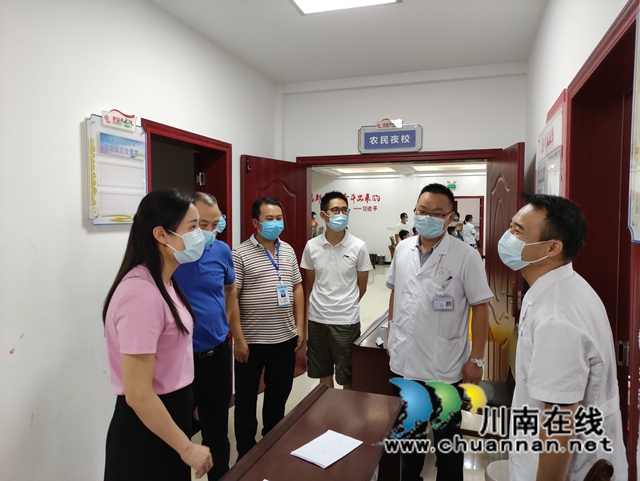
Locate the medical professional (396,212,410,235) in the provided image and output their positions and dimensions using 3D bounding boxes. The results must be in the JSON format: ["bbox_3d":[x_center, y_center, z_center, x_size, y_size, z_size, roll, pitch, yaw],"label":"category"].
[{"bbox_3d":[2.076,0.116,11.500,0.330,1.640,0.460,1,3,17],"label":"medical professional"}]

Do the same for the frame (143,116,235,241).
[{"bbox_3d":[-0.947,0.327,3.255,0.200,2.120,1.040,2,3,19],"label":"frame"}]

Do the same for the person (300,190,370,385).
[{"bbox_3d":[0.105,0.548,3.030,0.510,1.720,0.320,0,3,-5],"label":"person"}]

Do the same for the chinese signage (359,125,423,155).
[{"bbox_3d":[0.632,-0.928,4.203,0.585,0.255,0.040,2,3,19],"label":"chinese signage"}]

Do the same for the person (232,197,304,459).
[{"bbox_3d":[-0.337,0.562,3.030,0.500,1.685,0.300,-1,4,-25],"label":"person"}]

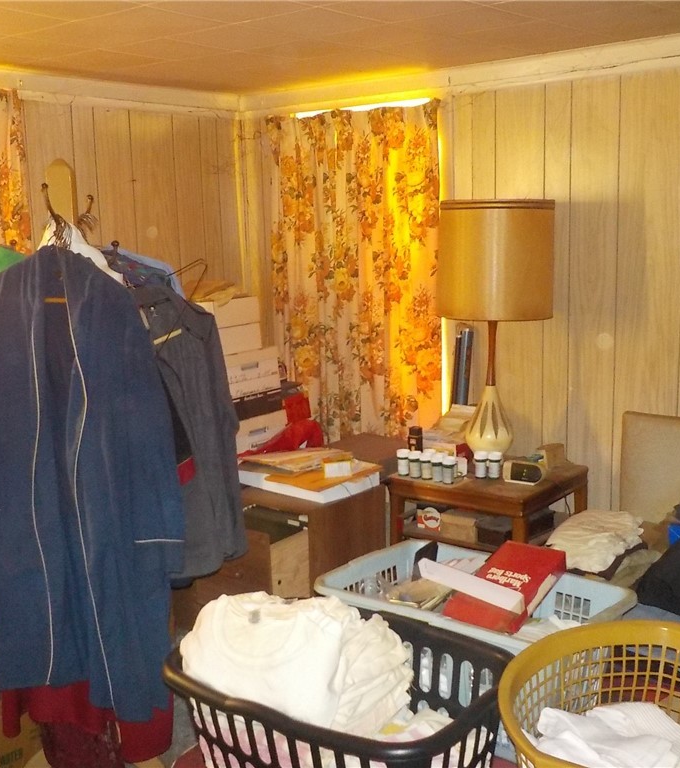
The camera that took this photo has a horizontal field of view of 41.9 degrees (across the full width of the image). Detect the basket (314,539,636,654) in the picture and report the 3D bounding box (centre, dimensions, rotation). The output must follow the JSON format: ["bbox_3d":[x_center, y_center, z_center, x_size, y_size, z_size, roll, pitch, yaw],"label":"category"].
[{"bbox_3d":[0.294,0.574,1.960,0.605,0.262,0.395,7,14,39],"label":"basket"}]

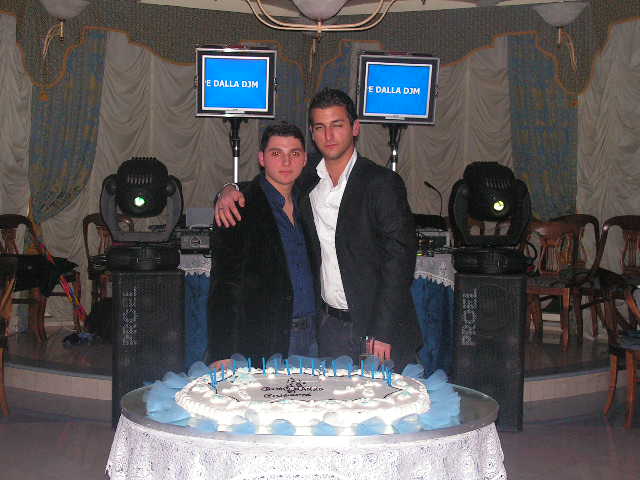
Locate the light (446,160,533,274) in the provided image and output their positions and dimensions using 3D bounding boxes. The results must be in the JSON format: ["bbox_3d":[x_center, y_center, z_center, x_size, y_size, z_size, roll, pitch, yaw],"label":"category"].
[{"bbox_3d":[0.981,-0.133,6.100,0.470,0.640,0.420,0,3,-3],"label":"light"}]

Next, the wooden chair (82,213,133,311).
[{"bbox_3d":[-1.780,0.280,8.900,0.480,0.990,0.530,0,3,-14],"label":"wooden chair"}]

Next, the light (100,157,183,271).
[{"bbox_3d":[-1.033,-0.158,6.100,0.470,0.640,0.420,0,3,-3],"label":"light"}]

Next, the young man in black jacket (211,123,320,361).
[{"bbox_3d":[-0.175,0.390,3.930,0.530,1.670,0.360,0,3,-14],"label":"young man in black jacket"}]

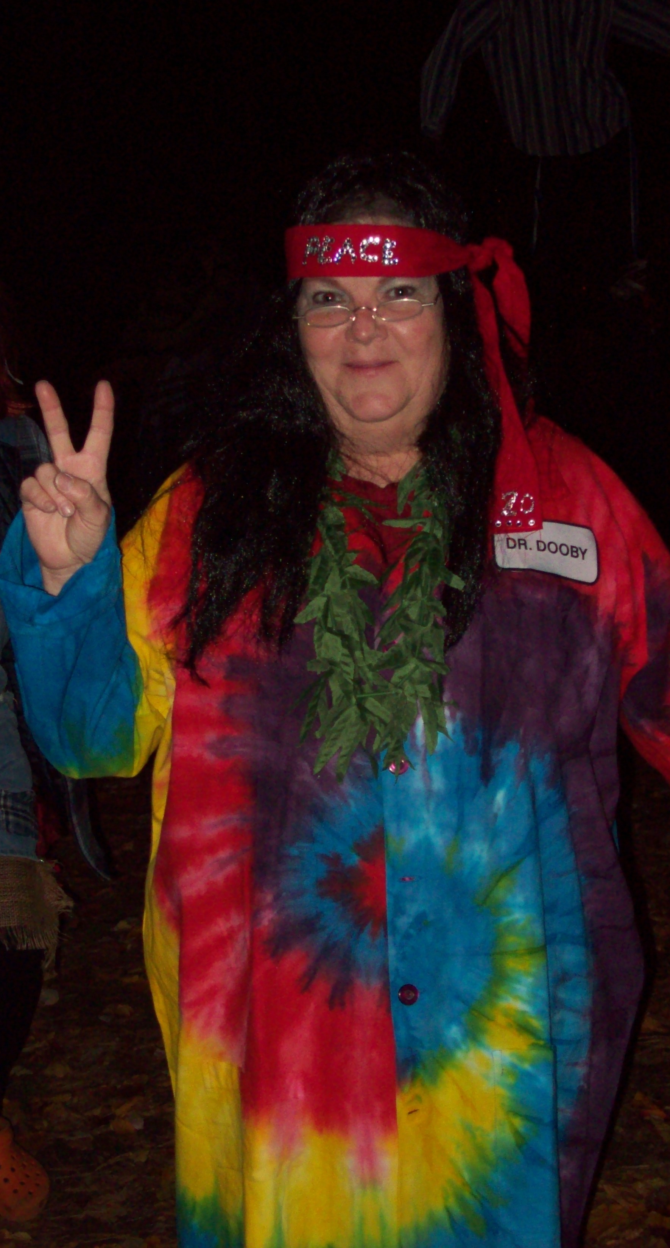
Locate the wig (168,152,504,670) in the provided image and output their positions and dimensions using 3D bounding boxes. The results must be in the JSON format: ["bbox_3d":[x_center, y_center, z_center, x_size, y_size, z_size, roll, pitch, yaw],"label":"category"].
[{"bbox_3d":[0.002,-0.199,1.920,0.320,0.480,0.270,1,9,7],"label":"wig"}]

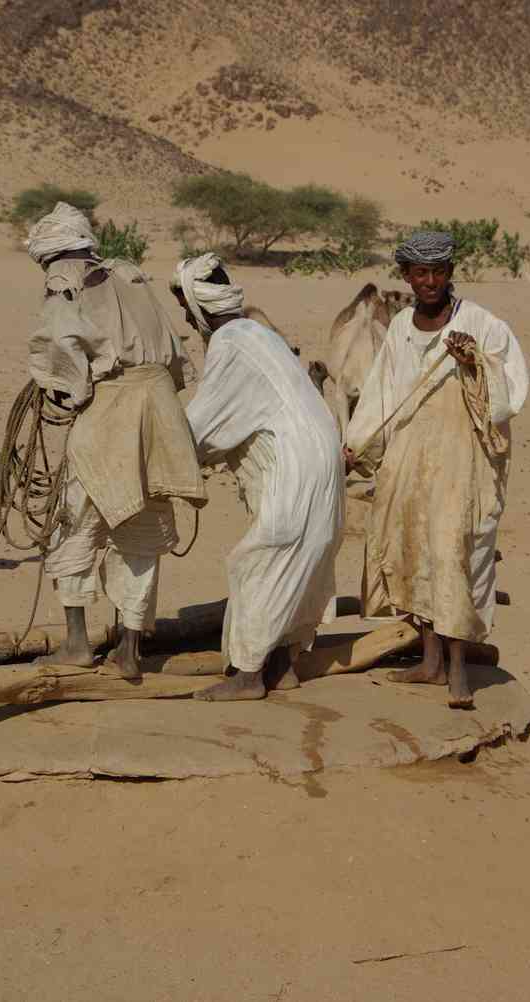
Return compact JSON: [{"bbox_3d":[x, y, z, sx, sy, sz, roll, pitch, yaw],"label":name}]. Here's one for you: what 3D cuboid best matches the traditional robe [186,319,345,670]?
[{"bbox_3d":[0.008,-0.040,9.800,0.500,1.260,0.500,1,5,12],"label":"traditional robe"}]

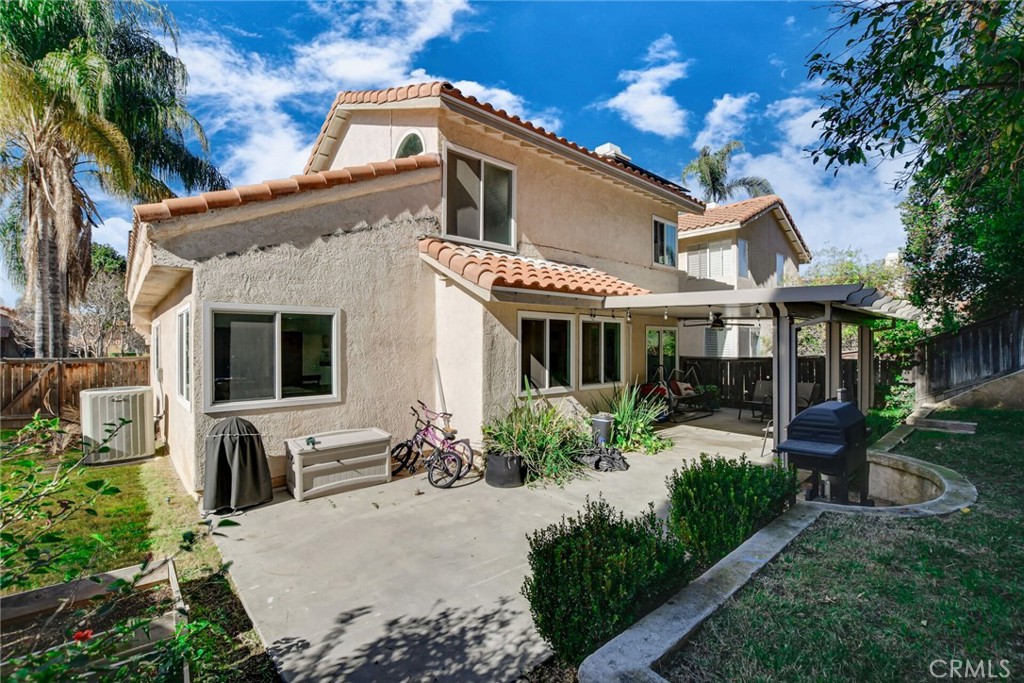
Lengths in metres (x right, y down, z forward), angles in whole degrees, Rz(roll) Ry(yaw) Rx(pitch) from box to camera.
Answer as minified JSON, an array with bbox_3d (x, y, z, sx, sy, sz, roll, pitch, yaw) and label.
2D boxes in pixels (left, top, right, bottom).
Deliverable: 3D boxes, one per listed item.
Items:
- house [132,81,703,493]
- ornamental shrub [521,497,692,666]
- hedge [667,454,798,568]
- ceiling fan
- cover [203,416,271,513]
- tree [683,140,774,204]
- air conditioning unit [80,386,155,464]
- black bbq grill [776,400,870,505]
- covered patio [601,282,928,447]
[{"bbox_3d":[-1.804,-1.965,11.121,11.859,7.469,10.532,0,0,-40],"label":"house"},{"bbox_3d":[0.621,1.425,2.547,0.938,0.690,0.655,0,0,-40],"label":"ornamental shrub"},{"bbox_3d":[1.850,1.429,3.547,1.097,0.681,0.602,0,0,-40],"label":"hedge"},{"bbox_3d":[3.963,-0.420,8.150,1.300,0.350,1.300,0,0,-40],"label":"ceiling fan"},{"bbox_3d":[-3.086,1.310,4.797,0.660,0.920,0.660,0,0,-40],"label":"cover"},{"bbox_3d":[12.250,-4.880,24.500,5.100,13.300,5.100,0,0,0],"label":"tree"},{"bbox_3d":[-6.125,1.261,6.699,0.789,1.018,0.779,0,0,-40],"label":"air conditioning unit"},{"bbox_3d":[3.440,1.210,4.740,0.750,1.120,0.620,0,0,-36],"label":"black bbq grill"},{"bbox_3d":[4.196,0.513,8.282,5.452,2.513,4.903,0,0,-40],"label":"covered patio"}]

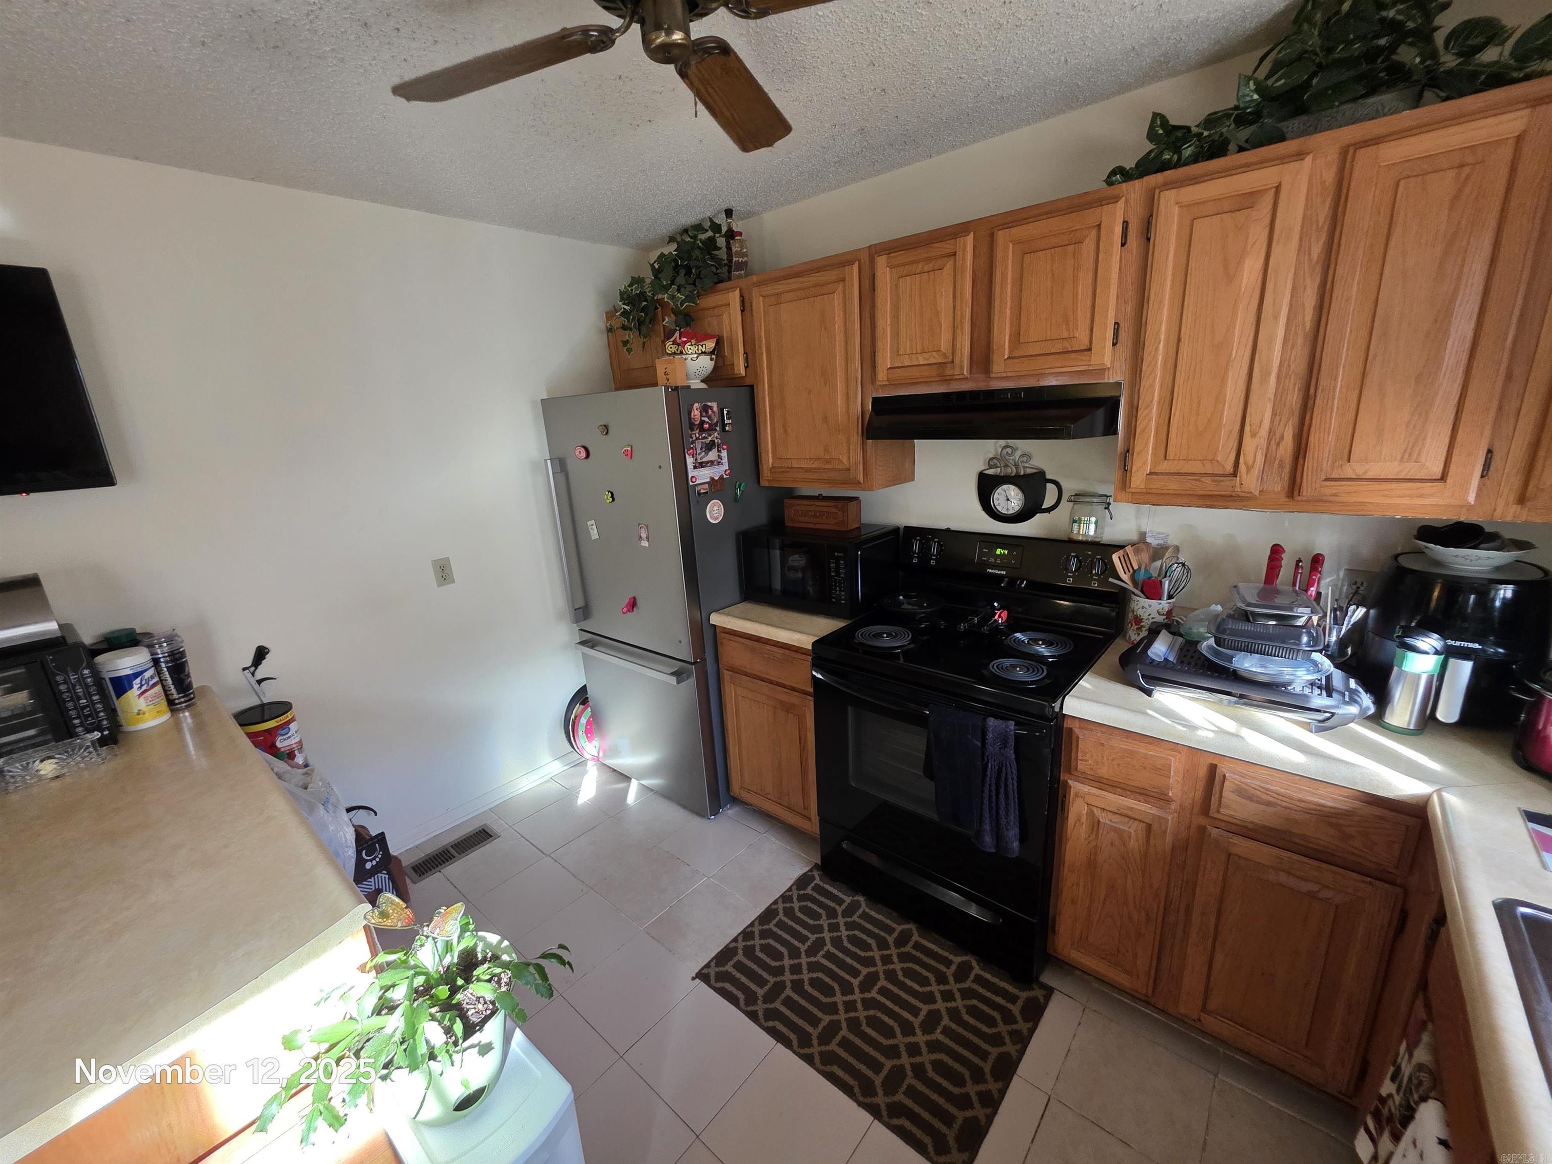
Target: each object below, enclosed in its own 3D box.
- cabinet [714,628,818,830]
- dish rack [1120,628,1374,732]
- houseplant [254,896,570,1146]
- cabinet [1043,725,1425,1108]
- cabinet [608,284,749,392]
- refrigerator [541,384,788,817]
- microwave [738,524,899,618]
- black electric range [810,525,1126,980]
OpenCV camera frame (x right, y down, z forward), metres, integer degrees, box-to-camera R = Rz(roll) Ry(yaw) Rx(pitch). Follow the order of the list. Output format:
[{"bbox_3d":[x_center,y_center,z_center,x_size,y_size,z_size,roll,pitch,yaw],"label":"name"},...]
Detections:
[{"bbox_3d":[0.181,0.515,2.523,0.545,0.828,0.636,10,21,40],"label":"cabinet"},{"bbox_3d":[1.184,0.233,1.495,0.475,0.084,0.353,10,21,40],"label":"dish rack"},{"bbox_3d":[-0.570,0.729,0.958,0.232,0.253,0.394,10,21,40],"label":"houseplant"},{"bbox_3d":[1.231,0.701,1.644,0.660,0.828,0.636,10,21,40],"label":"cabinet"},{"bbox_3d":[-0.357,-1.065,2.670,0.954,0.379,0.328,10,21,40],"label":"cabinet"},{"bbox_3d":[-0.444,0.049,2.754,0.823,1.795,0.737,10,21,40],"label":"refrigerator"},{"bbox_3d":[0.185,-0.068,2.392,0.539,0.282,0.356,10,21,40],"label":"microwave"},{"bbox_3d":[0.631,0.499,2.022,0.763,1.202,0.707,10,21,40],"label":"black electric range"}]

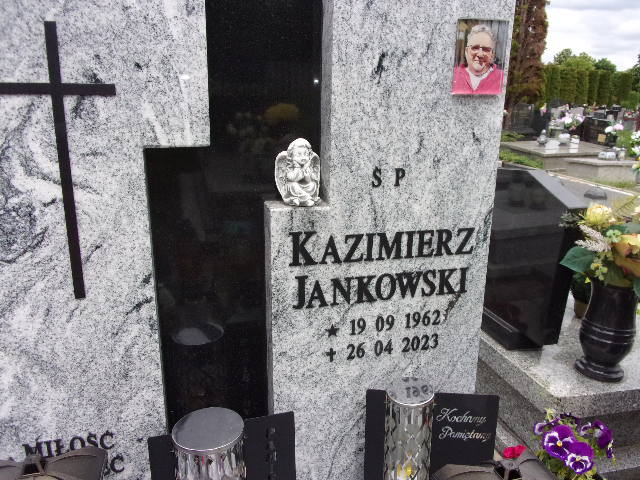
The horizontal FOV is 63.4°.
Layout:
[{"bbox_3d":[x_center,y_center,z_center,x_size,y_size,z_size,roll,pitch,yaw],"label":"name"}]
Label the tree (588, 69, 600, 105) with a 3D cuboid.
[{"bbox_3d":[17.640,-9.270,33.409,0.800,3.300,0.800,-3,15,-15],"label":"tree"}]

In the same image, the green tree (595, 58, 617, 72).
[{"bbox_3d":[30.299,-16.231,55.781,2.700,6.300,2.700,-3,15,-15],"label":"green tree"}]

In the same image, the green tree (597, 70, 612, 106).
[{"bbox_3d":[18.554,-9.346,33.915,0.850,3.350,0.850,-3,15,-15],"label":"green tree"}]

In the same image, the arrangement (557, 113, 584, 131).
[{"bbox_3d":[4.306,-2.037,8.900,0.430,0.320,0.380,-3,15,-15],"label":"arrangement"}]

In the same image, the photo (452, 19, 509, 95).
[{"bbox_3d":[0.257,-0.295,0.836,0.092,0.112,0.010,-3,15,-15],"label":"photo"}]

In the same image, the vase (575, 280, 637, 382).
[{"bbox_3d":[0.823,0.249,1.482,0.145,0.280,0.145,-3,15,-15],"label":"vase"}]

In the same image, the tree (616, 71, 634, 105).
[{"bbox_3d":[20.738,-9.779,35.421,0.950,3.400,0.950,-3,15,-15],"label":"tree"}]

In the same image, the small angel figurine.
[{"bbox_3d":[-0.035,-0.109,0.830,0.074,0.103,0.060,-3,15,-15],"label":"small angel figurine"}]

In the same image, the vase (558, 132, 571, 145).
[{"bbox_3d":[3.967,-1.647,8.400,0.180,0.180,0.180,-3,15,-15],"label":"vase"}]

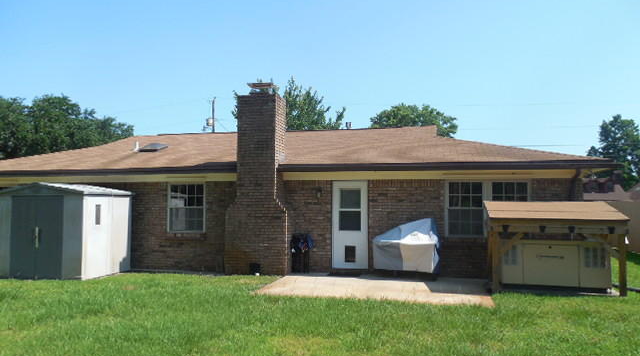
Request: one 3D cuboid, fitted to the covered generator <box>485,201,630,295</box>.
[{"bbox_3d":[4.568,1.322,9.136,2.380,1.710,1.200,-1,-3,13],"label":"covered generator"}]

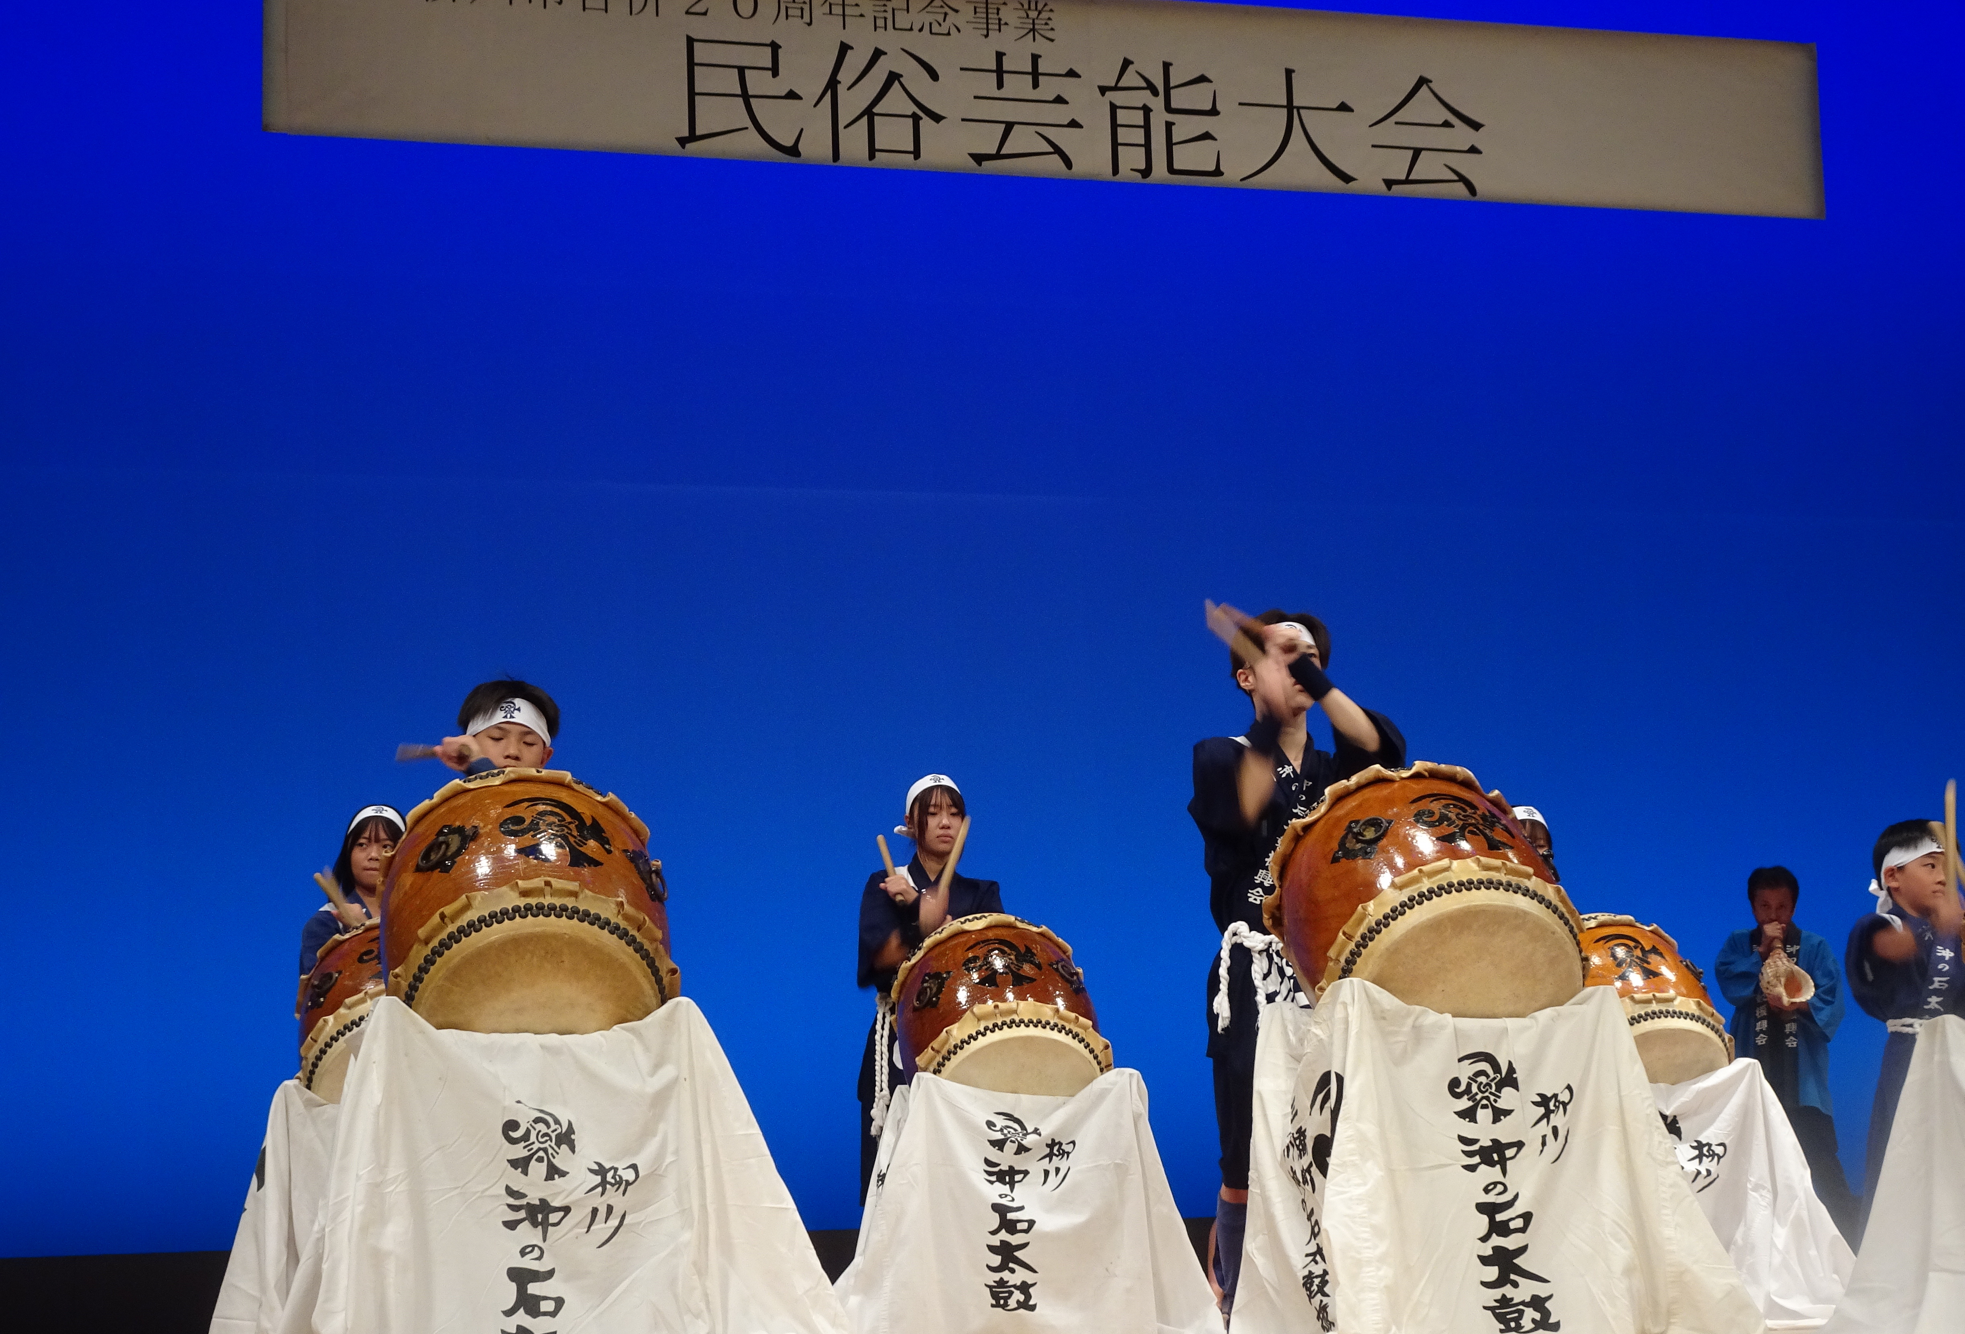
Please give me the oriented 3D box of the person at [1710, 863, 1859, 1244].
[{"bbox_3d":[3.022,1.551,11.595,0.520,1.610,0.420,-4,-11,10],"label":"person"}]

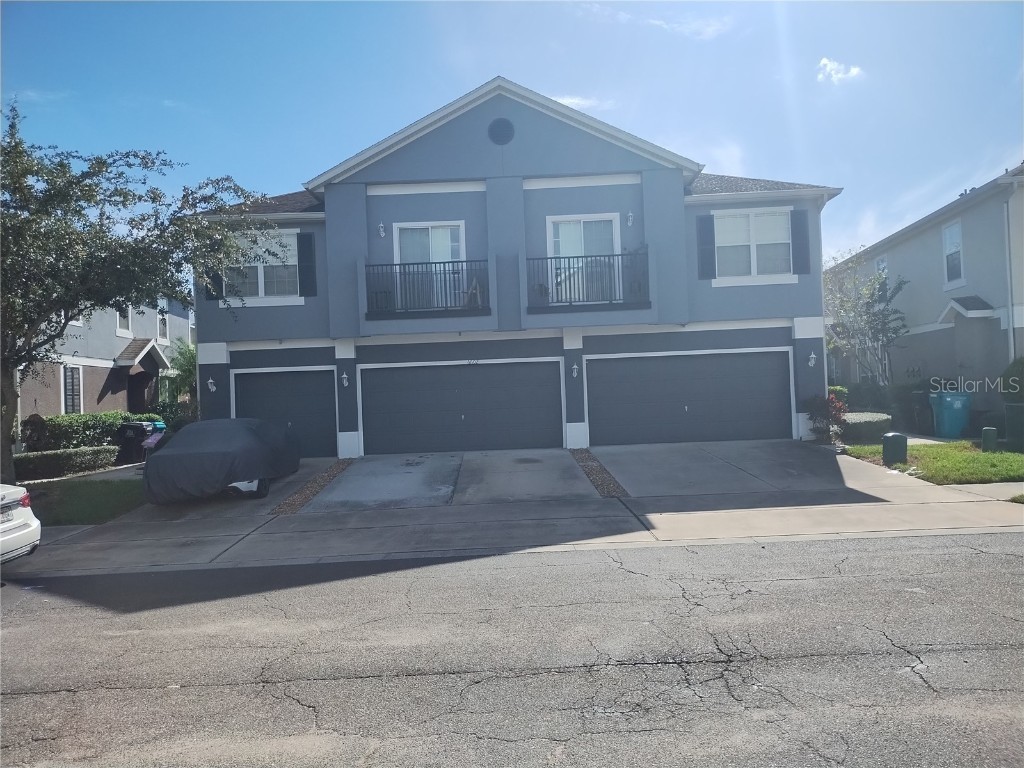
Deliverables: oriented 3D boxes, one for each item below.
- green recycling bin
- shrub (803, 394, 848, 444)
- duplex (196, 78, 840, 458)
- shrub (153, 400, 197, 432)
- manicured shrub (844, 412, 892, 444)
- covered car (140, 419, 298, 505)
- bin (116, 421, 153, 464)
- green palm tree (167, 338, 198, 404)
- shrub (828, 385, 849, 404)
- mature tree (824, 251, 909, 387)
[{"bbox_3d":[10.650,0.738,17.900,0.840,1.100,0.720,-2,-1,2],"label":"green recycling bin"},{"bbox_3d":[7.100,0.789,16.900,0.950,1.100,0.900,-2,-1,2],"label":"shrub"},{"bbox_3d":[0.179,-2.760,23.846,15.800,8.900,13.000,-2,-1,2],"label":"duplex"},{"bbox_3d":[-10.300,1.323,22.600,1.400,1.550,1.300,-2,-1,2],"label":"shrub"},{"bbox_3d":[8.200,1.040,17.100,1.150,0.580,1.700,-2,-1,2],"label":"manicured shrub"},{"bbox_3d":[-5.400,1.328,14.750,1.870,1.380,4.450,-2,3,0],"label":"covered car"},{"bbox_3d":[-9.350,1.438,18.500,0.840,1.100,0.720,-2,-1,2],"label":"bin"},{"bbox_3d":[-11.400,0.192,26.000,2.600,4.000,2.500,-2,-1,2],"label":"green palm tree"},{"bbox_3d":[9.000,0.652,20.500,1.000,1.300,1.000,-2,-1,2],"label":"shrub"},{"bbox_3d":[11.000,-1.365,23.200,2.700,5.300,2.600,-2,-1,2],"label":"mature tree"}]

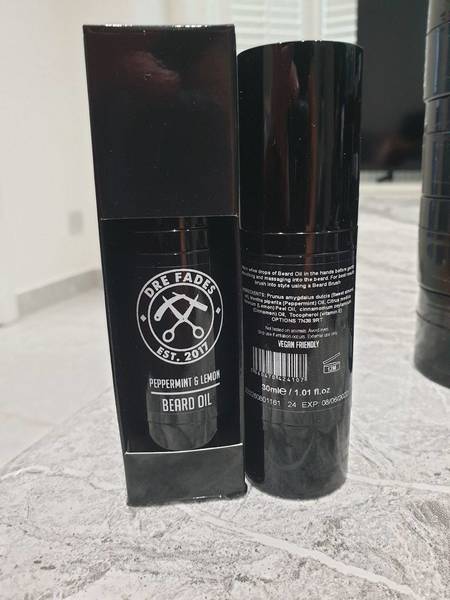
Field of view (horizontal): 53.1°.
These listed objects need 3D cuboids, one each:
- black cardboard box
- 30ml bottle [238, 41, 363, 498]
[{"bbox_3d":[-0.015,-0.006,0.140,0.036,0.130,0.036,-3,13,-3],"label":"black cardboard box"},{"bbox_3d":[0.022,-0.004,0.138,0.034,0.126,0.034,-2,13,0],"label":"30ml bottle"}]

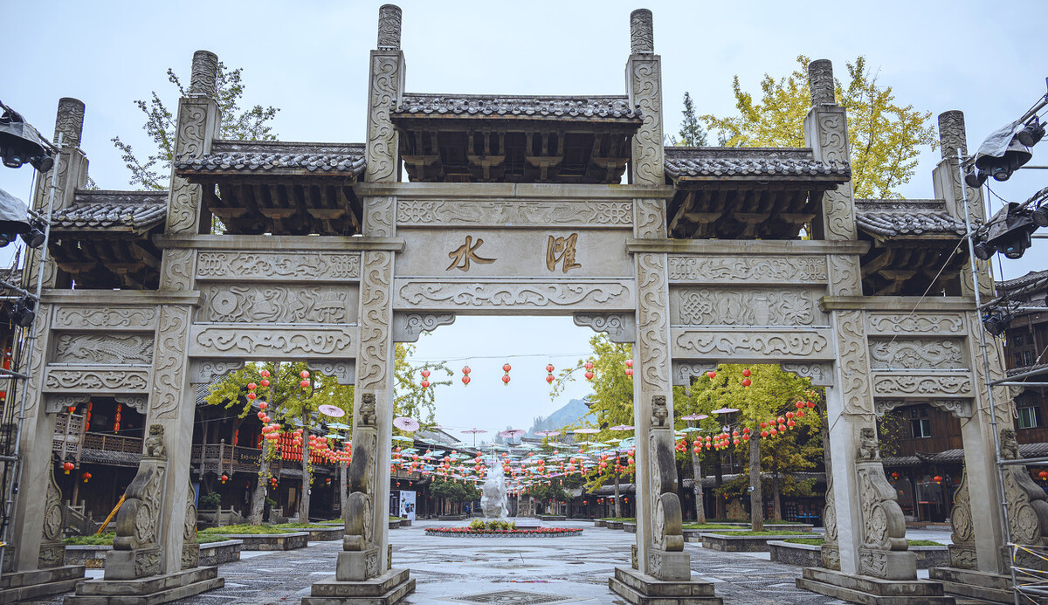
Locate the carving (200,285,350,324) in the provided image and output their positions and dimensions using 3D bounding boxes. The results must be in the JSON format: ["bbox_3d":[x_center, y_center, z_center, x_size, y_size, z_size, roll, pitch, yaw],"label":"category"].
[{"bbox_3d":[-4.075,0.029,13.838,2.370,0.630,0.130,0,-14,-1],"label":"carving"}]

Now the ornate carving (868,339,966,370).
[{"bbox_3d":[6.462,0.847,13.872,1.508,0.493,0.130,0,-14,-1],"label":"ornate carving"}]

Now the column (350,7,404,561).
[{"bbox_3d":[-2.390,-0.530,13.965,0.542,9.611,0.534,0,-13,-1],"label":"column"}]

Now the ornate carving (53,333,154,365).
[{"bbox_3d":[-6.772,0.747,13.606,1.501,0.482,0.130,0,-14,-1],"label":"ornate carving"}]

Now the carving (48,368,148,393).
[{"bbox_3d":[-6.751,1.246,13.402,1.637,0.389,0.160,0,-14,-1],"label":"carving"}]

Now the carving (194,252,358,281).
[{"bbox_3d":[-4.017,-0.601,13.836,2.612,0.448,0.130,0,-14,-1],"label":"carving"}]

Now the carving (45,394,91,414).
[{"bbox_3d":[-7.177,1.609,13.357,0.642,0.295,0.133,0,-13,-1],"label":"carving"}]

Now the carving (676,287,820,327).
[{"bbox_3d":[3.738,0.080,14.093,2.424,0.672,0.140,0,-14,-1],"label":"carving"}]

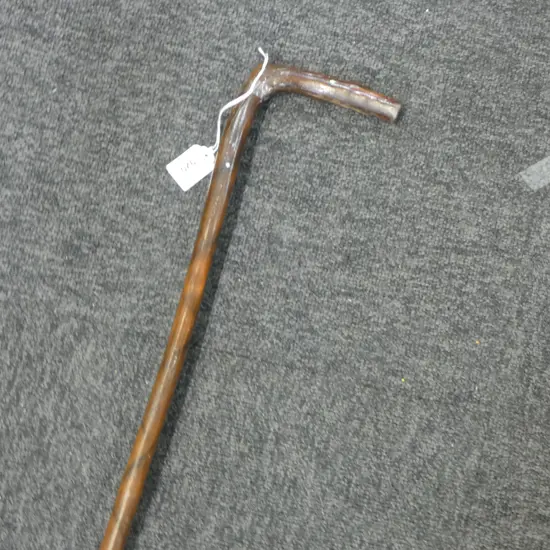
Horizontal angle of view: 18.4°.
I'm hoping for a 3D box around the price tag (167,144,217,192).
[{"bbox_3d":[-0.070,-0.096,1.473,0.043,0.001,0.030,-37,77,7],"label":"price tag"}]

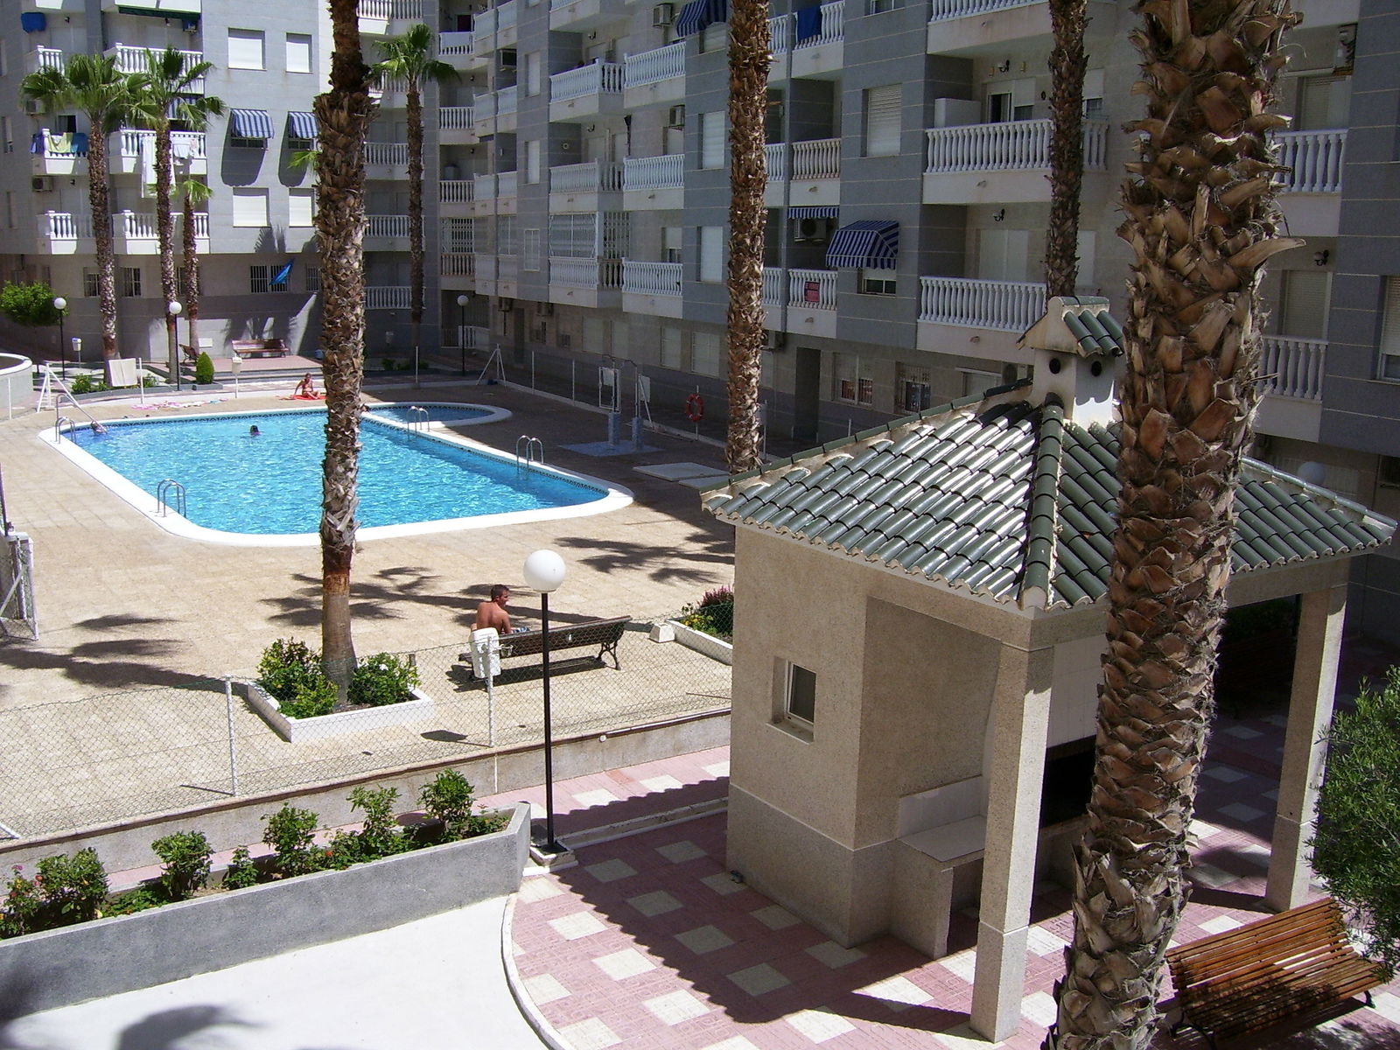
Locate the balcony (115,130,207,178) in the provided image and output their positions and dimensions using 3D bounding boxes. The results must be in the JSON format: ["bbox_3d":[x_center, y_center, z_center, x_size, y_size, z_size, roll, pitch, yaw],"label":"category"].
[{"bbox_3d":[-20.093,-13.808,51.126,3.200,1.500,1.200,-6,13,-27],"label":"balcony"}]

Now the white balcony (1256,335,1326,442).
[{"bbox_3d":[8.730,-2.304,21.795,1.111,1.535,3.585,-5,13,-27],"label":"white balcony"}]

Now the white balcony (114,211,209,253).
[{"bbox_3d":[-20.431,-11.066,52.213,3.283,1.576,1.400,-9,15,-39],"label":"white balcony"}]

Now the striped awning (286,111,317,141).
[{"bbox_3d":[-14.975,-15.165,52.282,1.070,1.040,1.000,-6,13,-27],"label":"striped awning"}]

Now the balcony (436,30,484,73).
[{"bbox_3d":[-9.890,-19.534,57.057,1.691,1.520,1.300,-1,12,-6],"label":"balcony"}]

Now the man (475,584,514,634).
[{"bbox_3d":[-2.548,1.256,17.224,0.580,1.141,0.800,4,12,15],"label":"man"}]

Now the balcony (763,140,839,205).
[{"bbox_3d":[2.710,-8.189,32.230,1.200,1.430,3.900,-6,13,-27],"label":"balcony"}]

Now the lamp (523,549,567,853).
[{"bbox_3d":[-1.428,1.667,12.960,0.400,2.967,0.400,0,12,0],"label":"lamp"}]

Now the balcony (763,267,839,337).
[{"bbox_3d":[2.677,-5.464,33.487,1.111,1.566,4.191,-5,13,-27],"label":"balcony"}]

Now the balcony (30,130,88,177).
[{"bbox_3d":[-23.617,-13.762,50.837,1.525,1.550,1.400,-9,16,-39],"label":"balcony"}]

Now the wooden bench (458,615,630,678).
[{"bbox_3d":[-1.932,1.534,17.242,2.000,0.740,0.700,-7,15,-33],"label":"wooden bench"}]

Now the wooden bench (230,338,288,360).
[{"bbox_3d":[-16.328,-6.551,51.000,1.900,0.740,0.680,-7,15,-33],"label":"wooden bench"}]

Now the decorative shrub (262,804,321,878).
[{"bbox_3d":[-3.441,2.656,11.533,0.490,0.650,0.460,-7,14,-32],"label":"decorative shrub"}]

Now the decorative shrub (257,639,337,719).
[{"bbox_3d":[-4.538,1.747,15.576,0.800,0.700,0.900,-7,15,-33],"label":"decorative shrub"}]

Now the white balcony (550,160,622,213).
[{"bbox_3d":[-3.820,-11.504,47.030,1.200,1.580,3.250,-7,15,-35],"label":"white balcony"}]

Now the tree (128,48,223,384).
[{"bbox_3d":[-17.480,-10.201,45.868,3.200,10.892,3.200,-4,13,-20],"label":"tree"}]

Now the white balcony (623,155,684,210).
[{"bbox_3d":[-0.790,-9.629,38.821,1.200,1.440,3.900,-6,13,-27],"label":"white balcony"}]

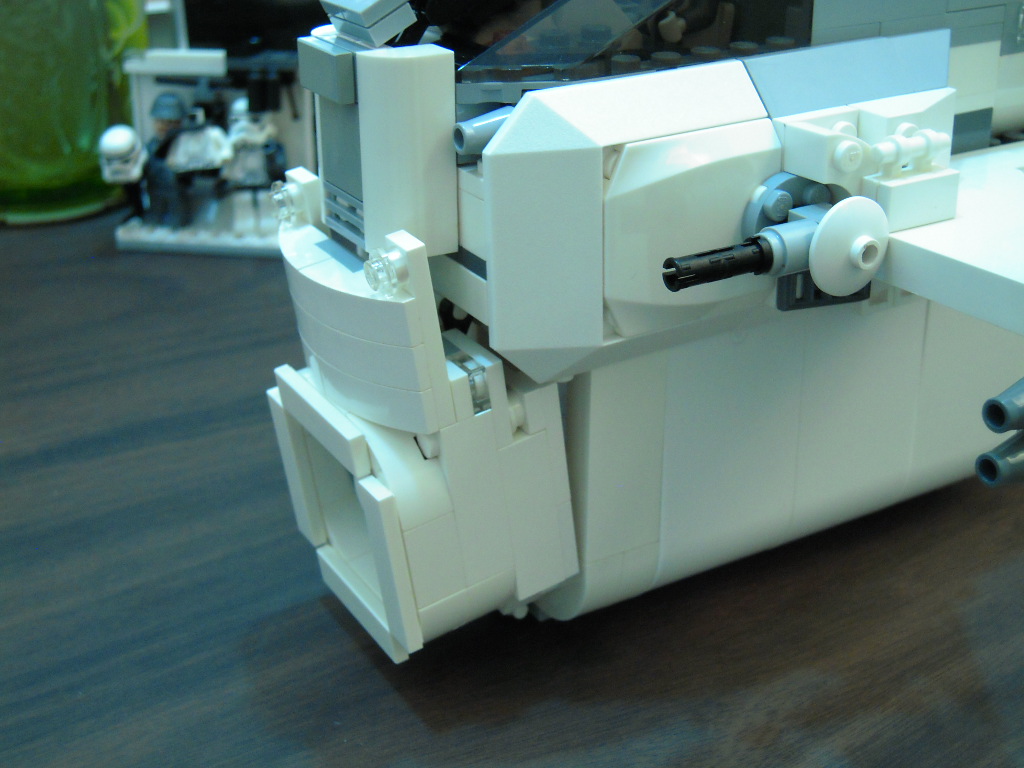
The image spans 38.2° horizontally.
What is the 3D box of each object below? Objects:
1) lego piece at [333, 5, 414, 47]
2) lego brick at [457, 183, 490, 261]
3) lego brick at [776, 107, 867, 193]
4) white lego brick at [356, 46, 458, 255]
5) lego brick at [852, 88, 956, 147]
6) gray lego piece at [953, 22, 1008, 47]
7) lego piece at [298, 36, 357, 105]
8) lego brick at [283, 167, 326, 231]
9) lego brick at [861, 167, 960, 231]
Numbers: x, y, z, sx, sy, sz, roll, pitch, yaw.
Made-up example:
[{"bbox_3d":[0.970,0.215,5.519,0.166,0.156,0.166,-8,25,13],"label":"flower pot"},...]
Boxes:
[{"bbox_3d":[-0.022,-0.059,0.237,0.008,0.003,0.015,-37,36,-13],"label":"lego piece"},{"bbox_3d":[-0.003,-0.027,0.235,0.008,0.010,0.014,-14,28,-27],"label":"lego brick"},{"bbox_3d":[0.051,-0.038,0.239,0.015,0.009,0.013,-14,28,-27],"label":"lego brick"},{"bbox_3d":[-0.016,-0.036,0.231,0.013,0.032,0.008,-14,28,-27],"label":"white lego brick"},{"bbox_3d":[0.068,-0.043,0.249,0.023,0.008,0.010,-14,28,-27],"label":"lego brick"},{"bbox_3d":[0.084,-0.066,0.279,0.016,0.003,0.008,-14,28,-27],"label":"gray lego piece"},{"bbox_3d":[-0.029,-0.049,0.232,0.003,0.008,0.016,-14,28,-27],"label":"lego piece"},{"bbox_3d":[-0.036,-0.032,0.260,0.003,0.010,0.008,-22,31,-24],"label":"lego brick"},{"bbox_3d":[0.069,-0.032,0.256,0.016,0.008,0.007,-14,28,-27],"label":"lego brick"}]

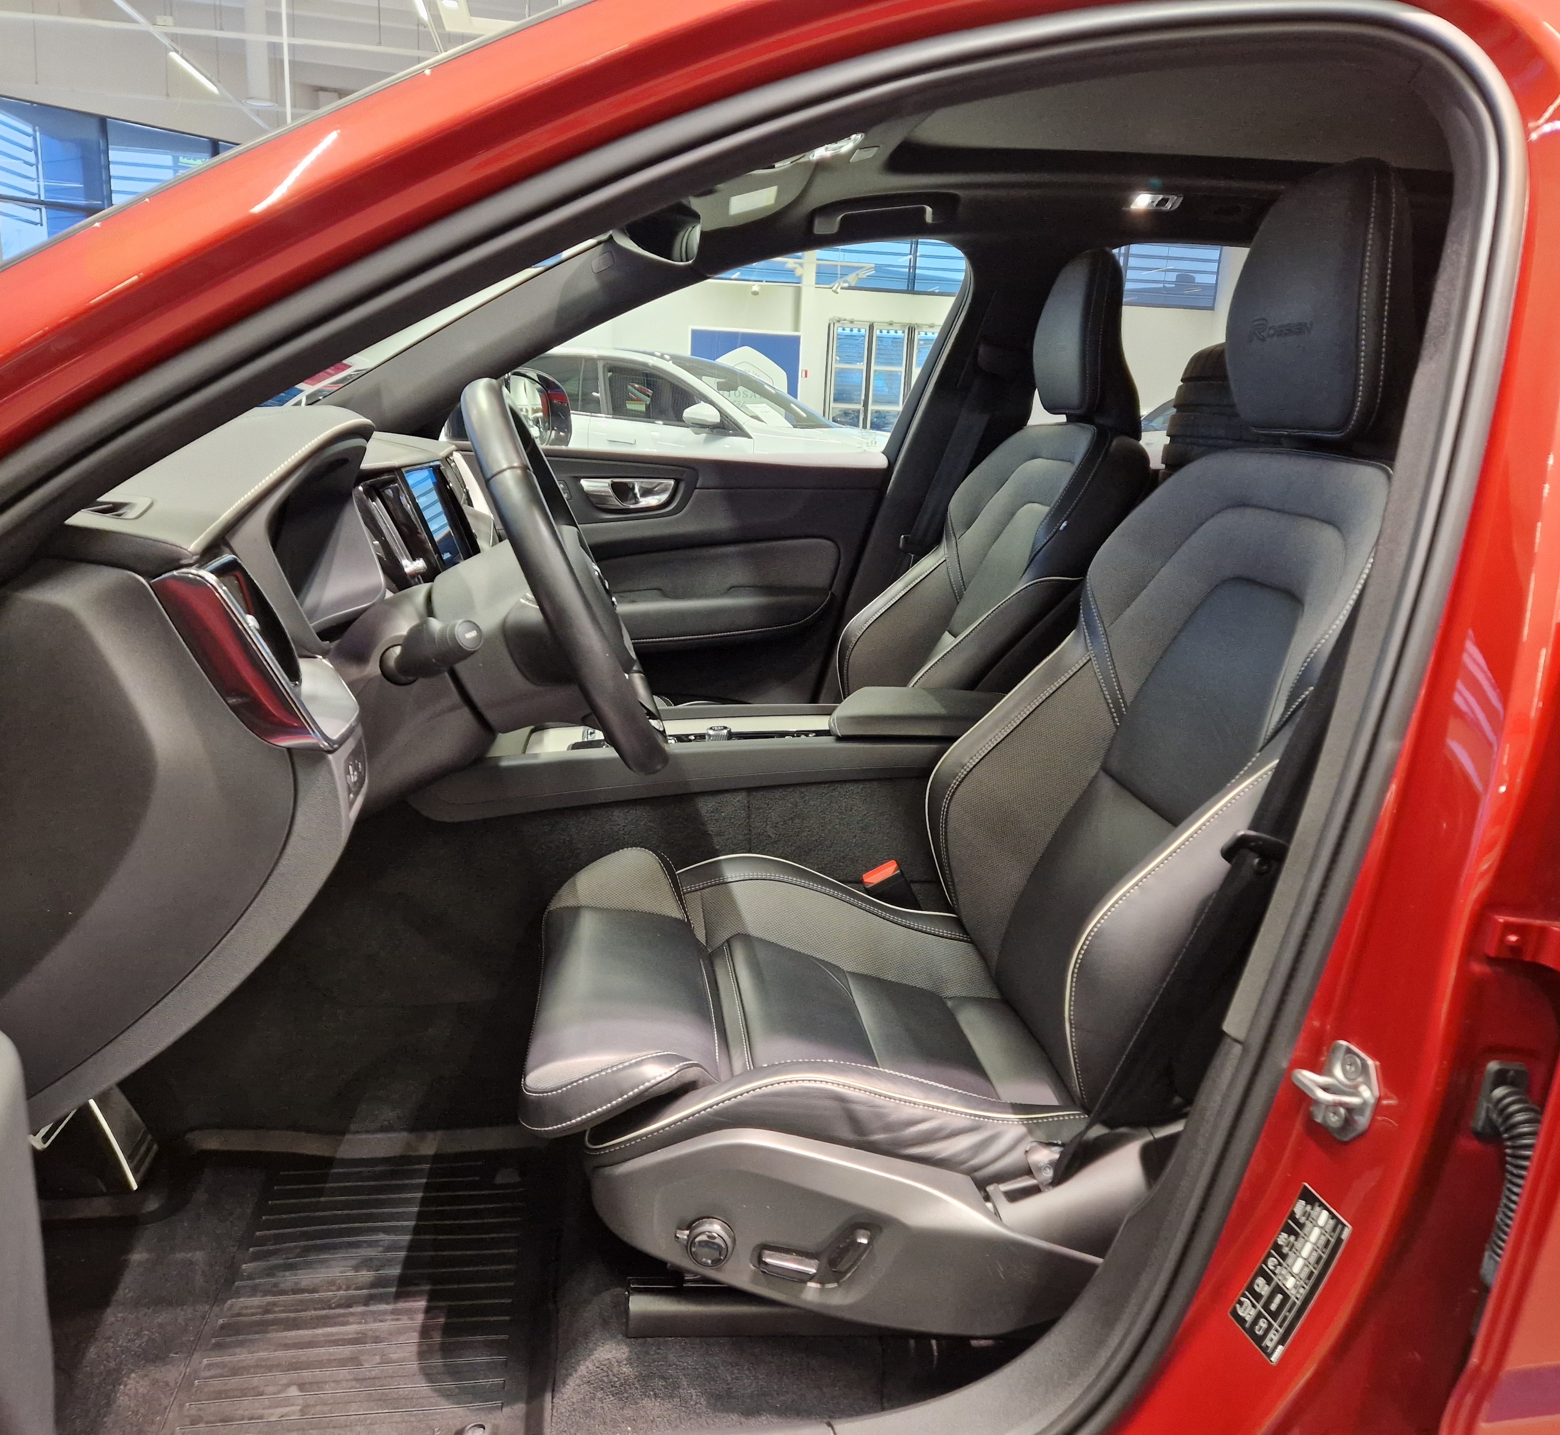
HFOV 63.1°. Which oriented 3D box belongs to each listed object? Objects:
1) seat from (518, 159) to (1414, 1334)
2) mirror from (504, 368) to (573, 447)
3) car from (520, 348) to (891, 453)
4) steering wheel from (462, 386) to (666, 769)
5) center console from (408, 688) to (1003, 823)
[{"bbox_3d":[0.171,-0.025,1.198,0.820,0.990,0.560,1,13,-8],"label":"seat"},{"bbox_3d":[-0.494,-0.568,2.326,0.170,0.170,0.240,5,13,9],"label":"mirror"},{"bbox_3d":[-0.947,-1.825,9.205,4.620,1.610,1.880,8,14,21],"label":"car"},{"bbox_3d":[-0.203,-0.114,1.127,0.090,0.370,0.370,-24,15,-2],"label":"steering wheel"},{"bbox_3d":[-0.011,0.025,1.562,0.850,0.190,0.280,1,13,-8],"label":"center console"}]

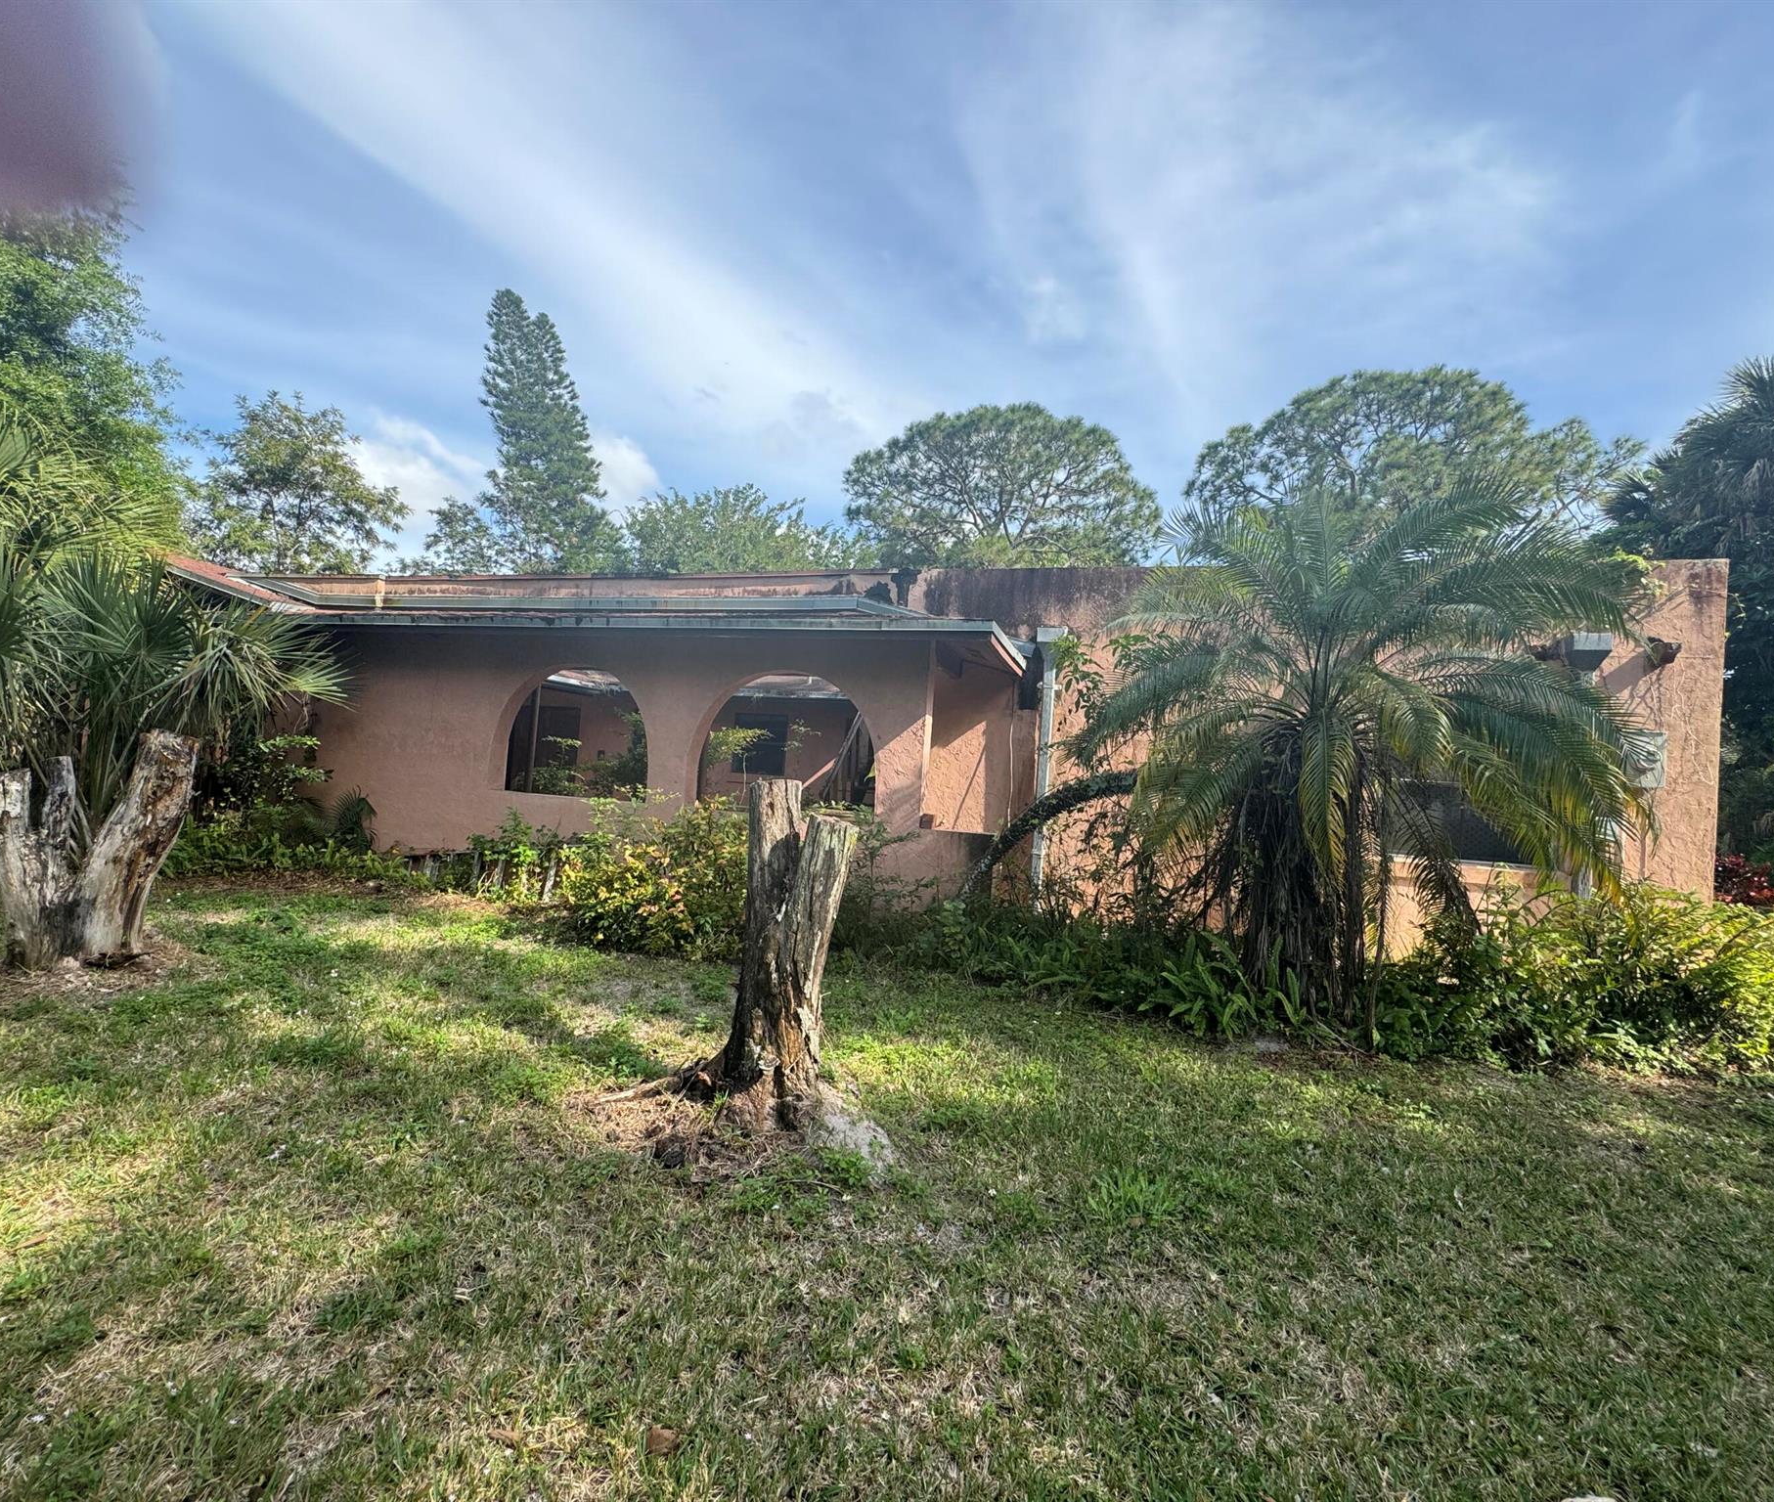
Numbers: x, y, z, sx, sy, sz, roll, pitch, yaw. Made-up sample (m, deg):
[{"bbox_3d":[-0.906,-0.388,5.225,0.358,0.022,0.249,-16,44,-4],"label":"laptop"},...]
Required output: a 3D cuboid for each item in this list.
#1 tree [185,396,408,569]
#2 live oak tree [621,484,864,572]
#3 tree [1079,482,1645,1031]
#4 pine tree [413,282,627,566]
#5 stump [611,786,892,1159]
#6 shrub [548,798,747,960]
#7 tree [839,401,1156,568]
[{"bbox_3d":[-14.648,-4.183,20.031,5.600,9.390,5.300,3,1,0],"label":"tree"},{"bbox_3d":[-4.238,-3.297,23.038,7.000,8.580,6.800,3,1,0],"label":"live oak tree"},{"bbox_3d":[2.848,0.000,4.850,3.150,3.160,2.800,3,1,0],"label":"tree"},{"bbox_3d":[-14.133,-8.662,31.046,6.800,18.110,6.300,3,1,0],"label":"pine tree"},{"bbox_3d":[-0.504,0.772,3.129,0.980,1.330,0.780,3,1,0],"label":"stump"},{"bbox_3d":[-1.710,0.843,5.799,1.450,1.000,1.200,3,1,0],"label":"shrub"},{"bbox_3d":[4.163,-6.047,31.052,12.000,14.710,11.500,3,1,0],"label":"tree"}]

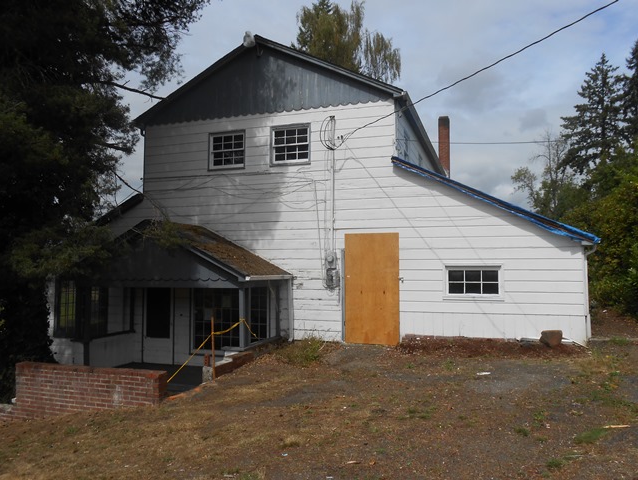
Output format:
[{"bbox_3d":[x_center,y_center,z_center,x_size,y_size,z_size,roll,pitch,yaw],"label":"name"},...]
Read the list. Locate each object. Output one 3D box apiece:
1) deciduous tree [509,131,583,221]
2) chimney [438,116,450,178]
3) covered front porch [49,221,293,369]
[{"bbox_3d":[16.634,-2.056,35.095,4.800,10.600,4.800,-1,-3,19],"label":"deciduous tree"},{"bbox_3d":[5.538,-4.056,21.249,0.490,2.650,0.500,-1,-3,19],"label":"chimney"},{"bbox_3d":[-3.327,1.286,11.021,4.950,3.350,2.280,-1,-3,19],"label":"covered front porch"}]

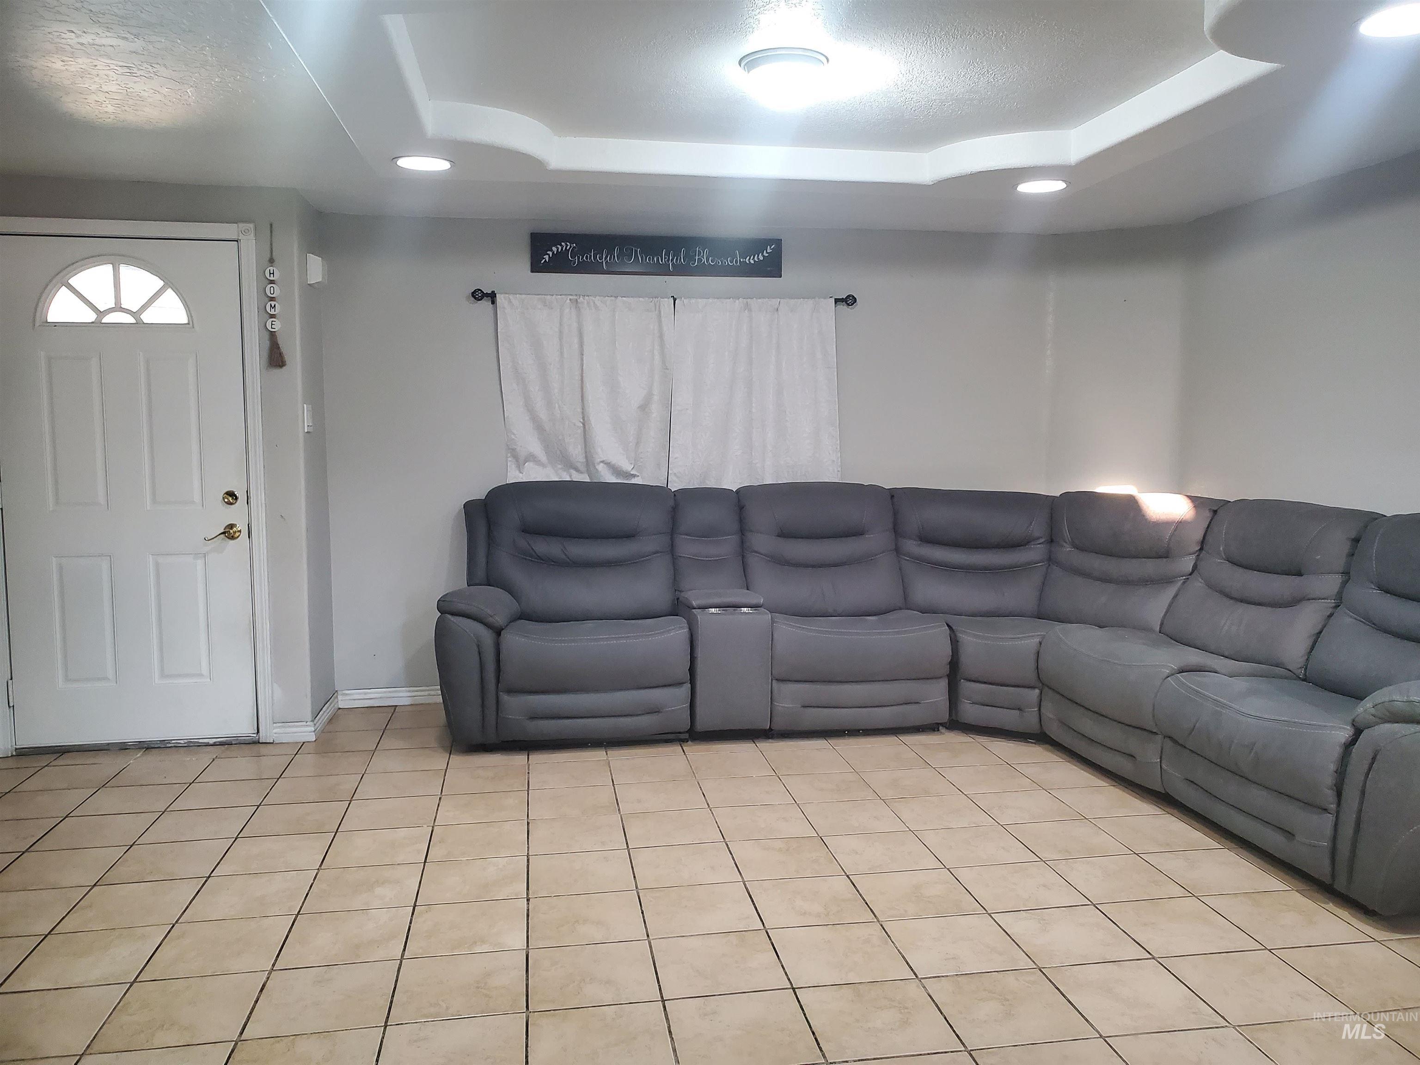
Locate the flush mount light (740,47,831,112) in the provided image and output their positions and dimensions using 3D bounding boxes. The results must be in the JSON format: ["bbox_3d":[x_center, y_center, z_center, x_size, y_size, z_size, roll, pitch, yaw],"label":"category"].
[{"bbox_3d":[0.225,-1.372,3.228,0.275,0.095,0.275,0,6,0],"label":"flush mount light"}]

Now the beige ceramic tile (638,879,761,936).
[{"bbox_3d":[-0.028,1.039,2.929,0.305,0.010,0.303,-1,6,-9],"label":"beige ceramic tile"}]

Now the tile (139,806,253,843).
[{"bbox_3d":[-1.686,0.970,3.525,0.300,0.010,0.300,-1,6,-9],"label":"tile"}]

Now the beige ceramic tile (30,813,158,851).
[{"bbox_3d":[-1.994,0.975,3.484,0.301,0.010,0.295,-1,6,-9],"label":"beige ceramic tile"}]

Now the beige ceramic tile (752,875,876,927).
[{"bbox_3d":[0.277,1.034,2.978,0.305,0.010,0.303,-1,6,-9],"label":"beige ceramic tile"}]

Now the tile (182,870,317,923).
[{"bbox_3d":[-1.297,1.031,3.019,0.304,0.010,0.299,-1,6,-10],"label":"tile"}]

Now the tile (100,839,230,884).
[{"bbox_3d":[-1.652,1.008,3.260,0.304,0.010,0.299,-1,6,-10],"label":"tile"}]

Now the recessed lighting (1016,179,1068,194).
[{"bbox_3d":[1.345,-1.393,4.310,0.205,0.020,0.205,-1,6,-9],"label":"recessed lighting"}]

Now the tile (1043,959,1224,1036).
[{"bbox_3d":[0.978,1.075,2.468,0.301,0.010,0.295,-1,6,-9],"label":"tile"}]

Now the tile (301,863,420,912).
[{"bbox_3d":[-0.993,1.027,3.072,0.304,0.010,0.299,-1,6,-10],"label":"tile"}]

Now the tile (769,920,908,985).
[{"bbox_3d":[0.324,1.056,2.661,0.301,0.010,0.295,-1,6,-9],"label":"tile"}]

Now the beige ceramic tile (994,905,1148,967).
[{"bbox_3d":[0.938,1.056,2.785,0.304,0.010,0.299,-1,6,-10],"label":"beige ceramic tile"}]

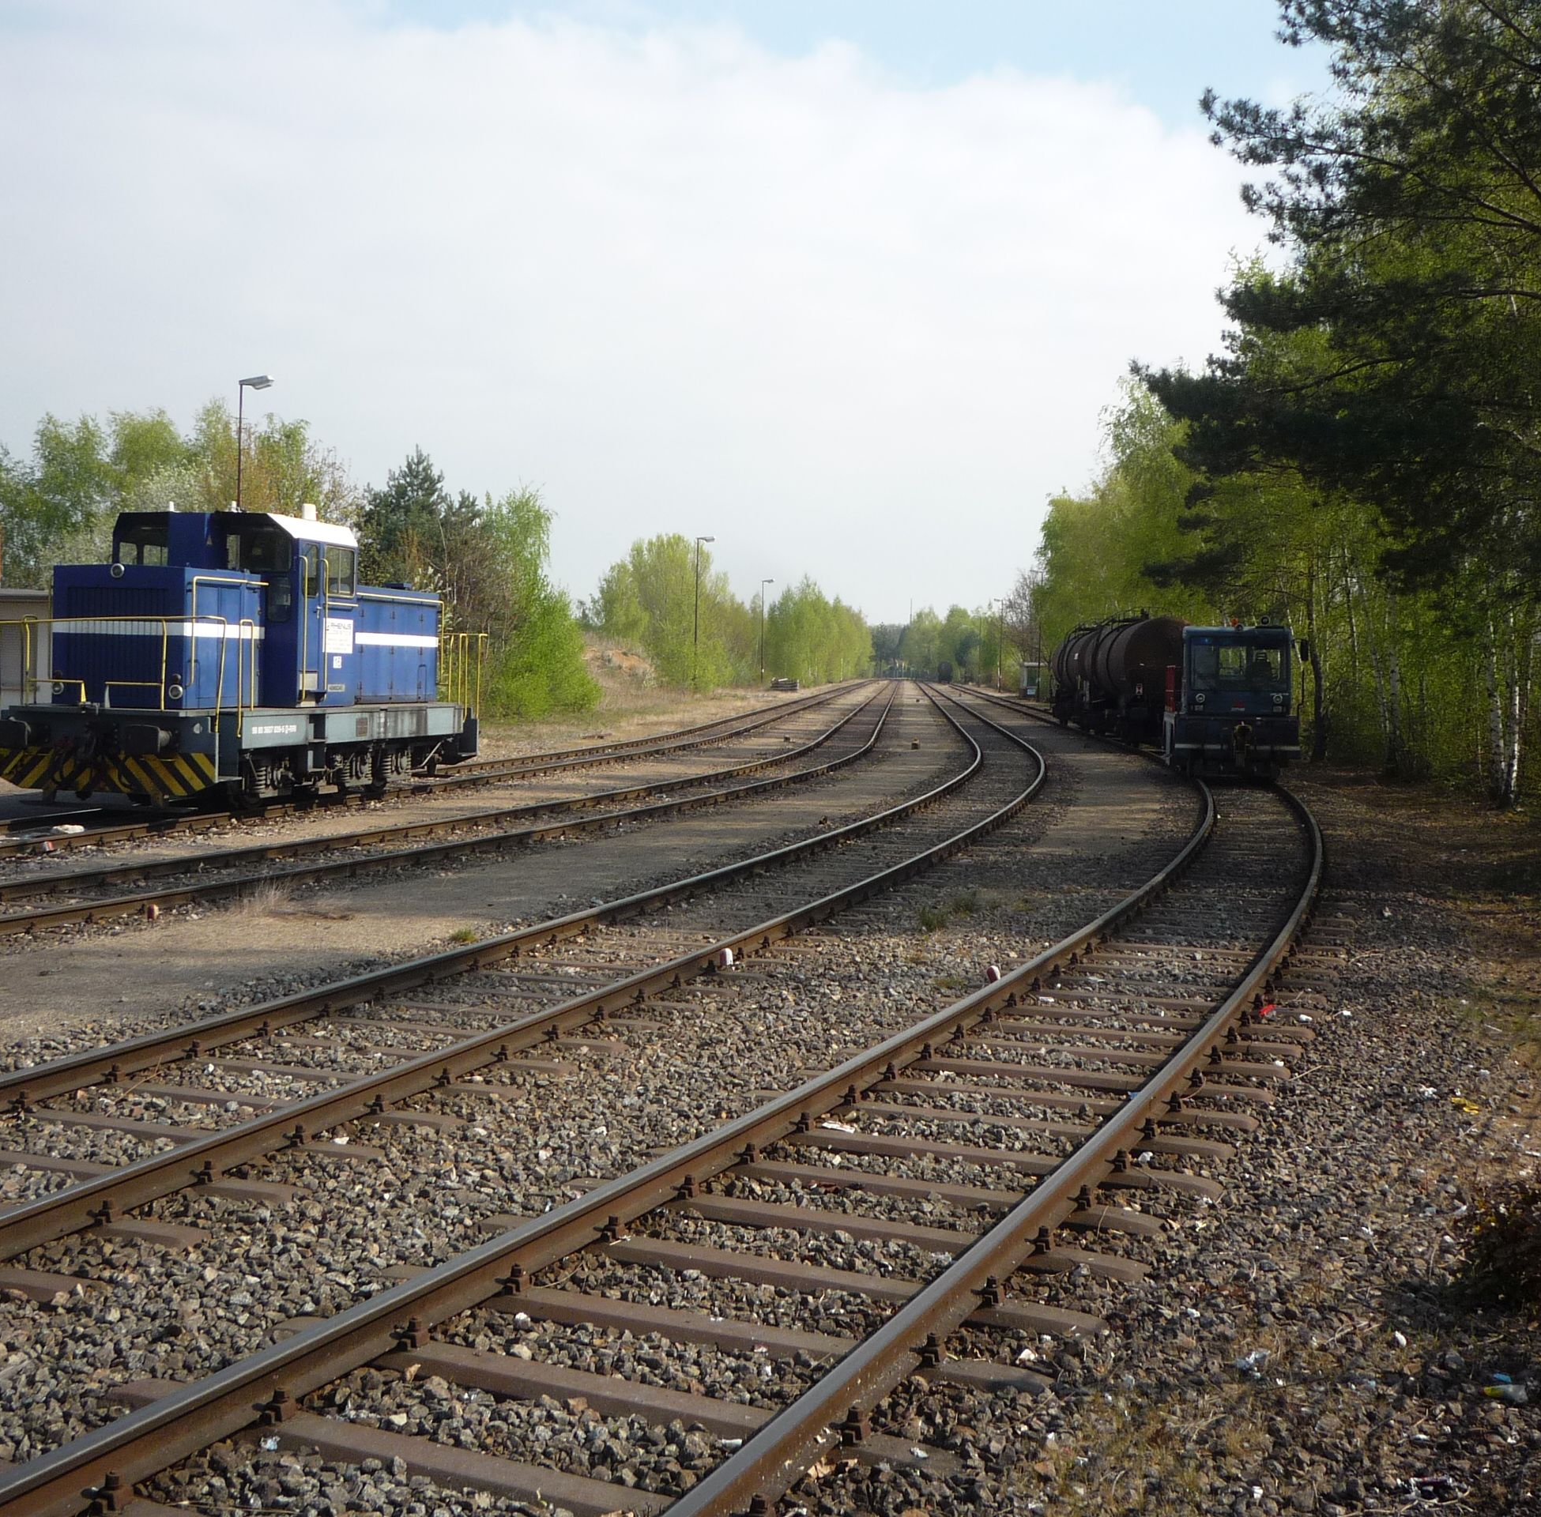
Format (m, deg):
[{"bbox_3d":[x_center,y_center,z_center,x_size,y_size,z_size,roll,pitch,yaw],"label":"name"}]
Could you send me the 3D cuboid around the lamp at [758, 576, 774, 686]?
[{"bbox_3d":[-0.327,-11.800,175.629,1.200,10.114,0.350,2,3,3],"label":"lamp"}]

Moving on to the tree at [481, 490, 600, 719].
[{"bbox_3d":[-8.604,-5.749,68.811,4.400,8.281,4.400,2,3,0],"label":"tree"}]

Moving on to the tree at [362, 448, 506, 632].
[{"bbox_3d":[-12.792,-6.747,70.769,5.400,9.820,5.400,2,3,0],"label":"tree"}]

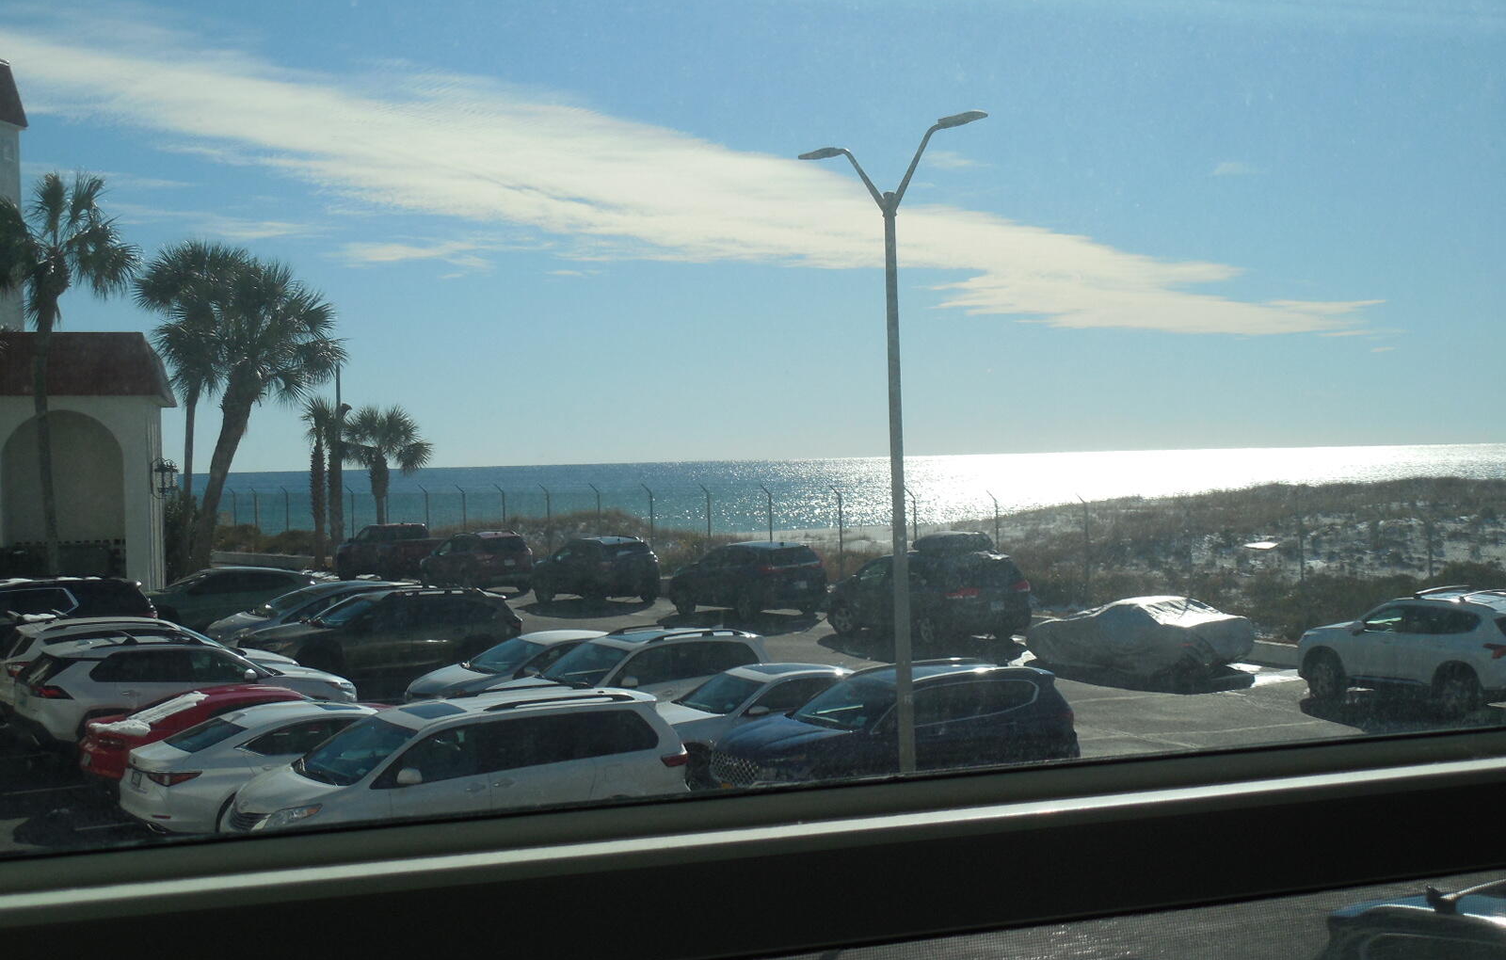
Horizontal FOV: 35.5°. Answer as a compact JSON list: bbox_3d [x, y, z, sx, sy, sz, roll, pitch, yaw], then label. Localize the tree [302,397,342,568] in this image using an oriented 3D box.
[{"bbox_3d":[-14.133,0.146,77.002,1.450,5.738,1.450,-1,1,-10],"label":"tree"}]

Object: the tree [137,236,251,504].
[{"bbox_3d":[-13.664,-1.263,57.988,3.100,9.244,3.000,-1,1,-13],"label":"tree"}]

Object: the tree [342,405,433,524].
[{"bbox_3d":[-11.663,0.269,75.003,2.950,5.314,2.900,-1,1,-9],"label":"tree"}]

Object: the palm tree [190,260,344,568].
[{"bbox_3d":[-10.793,-0.717,51.993,3.600,8.332,3.200,-1,1,-12],"label":"palm tree"}]

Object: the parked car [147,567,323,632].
[{"bbox_3d":[-11.042,2.620,48.224,4.650,1.660,1.870,-2,1,-33],"label":"parked car"}]

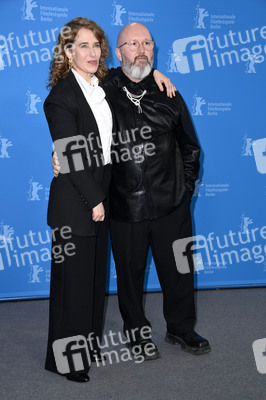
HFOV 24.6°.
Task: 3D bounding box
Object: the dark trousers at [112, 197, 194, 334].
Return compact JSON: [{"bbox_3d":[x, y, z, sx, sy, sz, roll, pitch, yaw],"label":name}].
[{"bbox_3d":[0.101,0.328,3.353,0.450,0.900,0.330,-3,11,-22],"label":"dark trousers"}]

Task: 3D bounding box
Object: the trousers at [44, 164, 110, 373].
[{"bbox_3d":[-0.279,0.346,3.105,0.310,1.040,0.380,8,12,37],"label":"trousers"}]

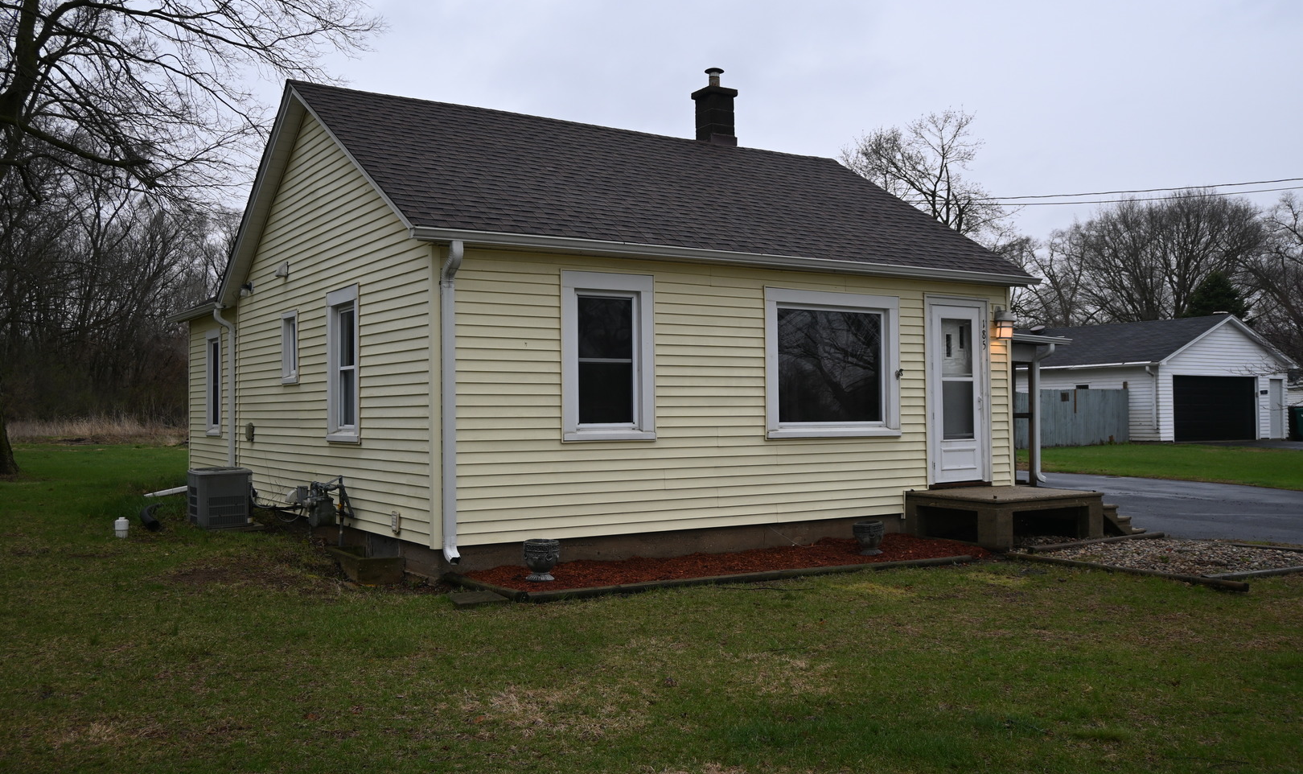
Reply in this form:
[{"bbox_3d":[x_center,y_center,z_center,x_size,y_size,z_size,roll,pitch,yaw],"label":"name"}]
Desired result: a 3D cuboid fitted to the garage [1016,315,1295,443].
[{"bbox_3d":[16.485,-0.210,40.698,8.490,4.130,9.650,1,-2,-34],"label":"garage"}]

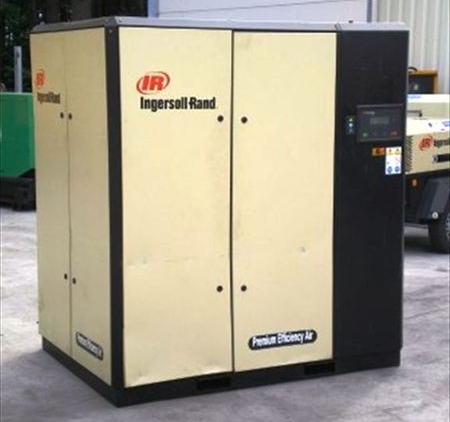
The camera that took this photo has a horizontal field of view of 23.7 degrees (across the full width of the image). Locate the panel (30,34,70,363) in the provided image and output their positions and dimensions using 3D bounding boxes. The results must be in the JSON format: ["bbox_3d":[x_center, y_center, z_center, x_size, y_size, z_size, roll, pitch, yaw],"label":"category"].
[{"bbox_3d":[-0.869,-0.096,5.504,0.040,1.613,0.538,-4,9,-27],"label":"panel"}]

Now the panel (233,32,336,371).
[{"bbox_3d":[0.279,-0.041,5.107,0.549,1.589,0.040,-4,9,-27],"label":"panel"}]

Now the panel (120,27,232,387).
[{"bbox_3d":[-0.217,-0.013,4.858,0.540,1.593,0.040,-4,9,-27],"label":"panel"}]

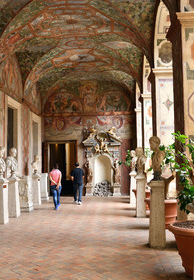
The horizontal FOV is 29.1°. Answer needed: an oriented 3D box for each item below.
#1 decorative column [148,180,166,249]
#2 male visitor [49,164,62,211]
[{"bbox_3d":[1.196,1.483,7.560,0.330,1.275,0.420,-1,-4,2],"label":"decorative column"},{"bbox_3d":[-1.529,1.729,14.044,0.460,1.700,0.450,-1,-4,2],"label":"male visitor"}]

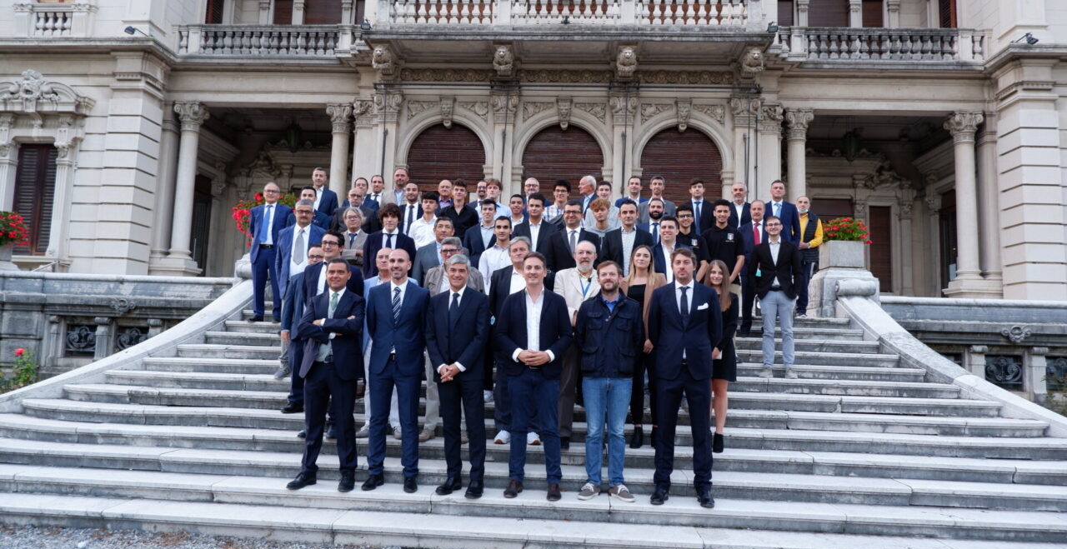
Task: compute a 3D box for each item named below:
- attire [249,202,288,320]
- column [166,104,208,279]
[{"bbox_3d":[-3.266,-0.171,8.383,0.480,1.486,0.300,3,-6,-14],"label":"attire"},{"bbox_3d":[-8.932,-2.174,17.479,0.660,4.461,0.660,2,-6,3],"label":"column"}]

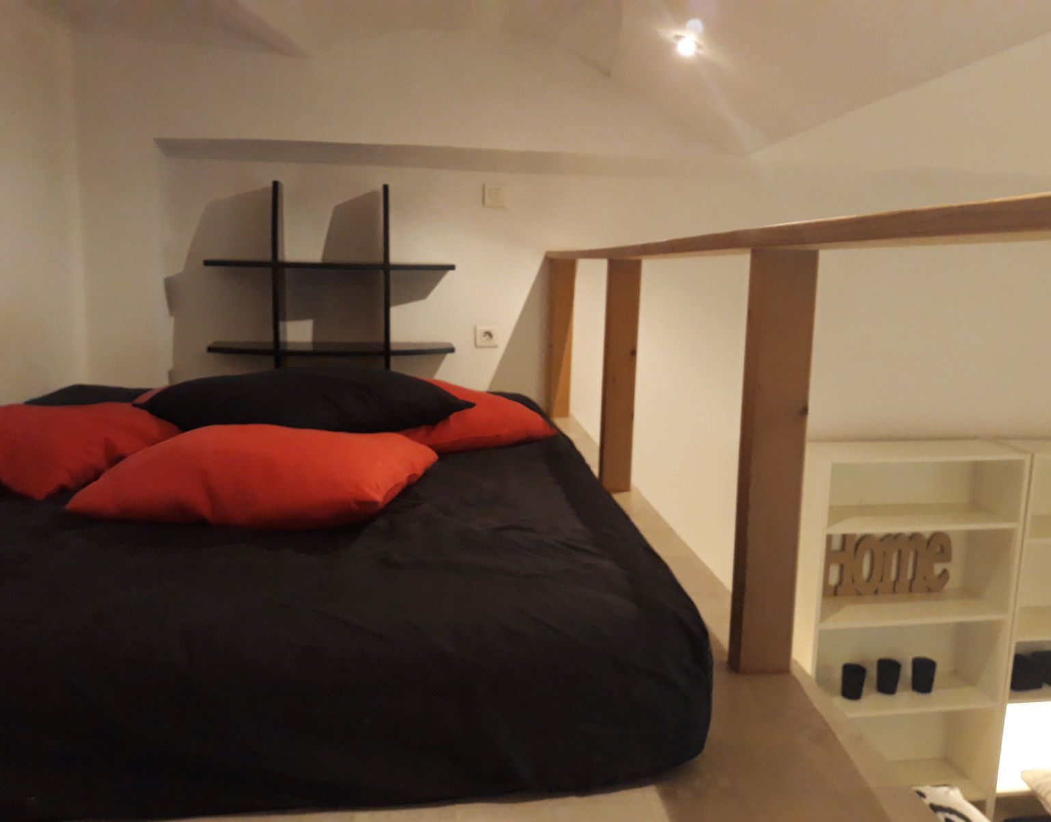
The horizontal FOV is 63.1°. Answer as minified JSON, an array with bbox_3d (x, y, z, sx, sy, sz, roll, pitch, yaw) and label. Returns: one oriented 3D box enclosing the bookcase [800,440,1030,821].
[{"bbox_3d":[1.427,1.136,3.390,0.800,2.020,0.280,0,9,-8],"label":"bookcase"}]

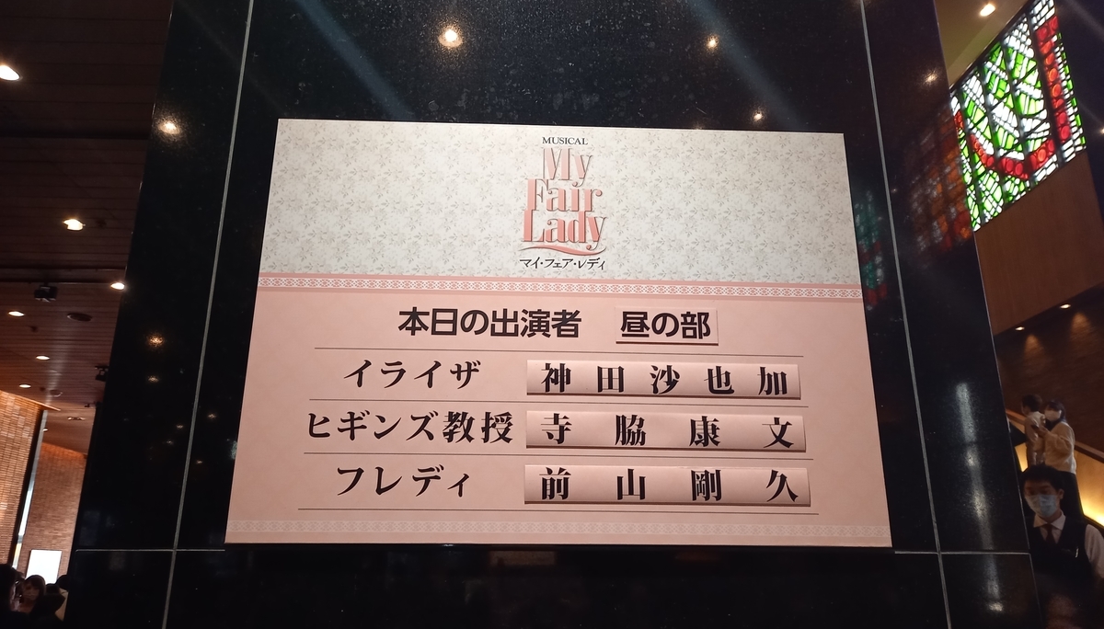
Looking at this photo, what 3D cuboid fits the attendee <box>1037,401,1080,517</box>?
[{"bbox_3d":[5.451,1.705,8.504,0.420,1.600,0.460,2,-18,-5],"label":"attendee"}]

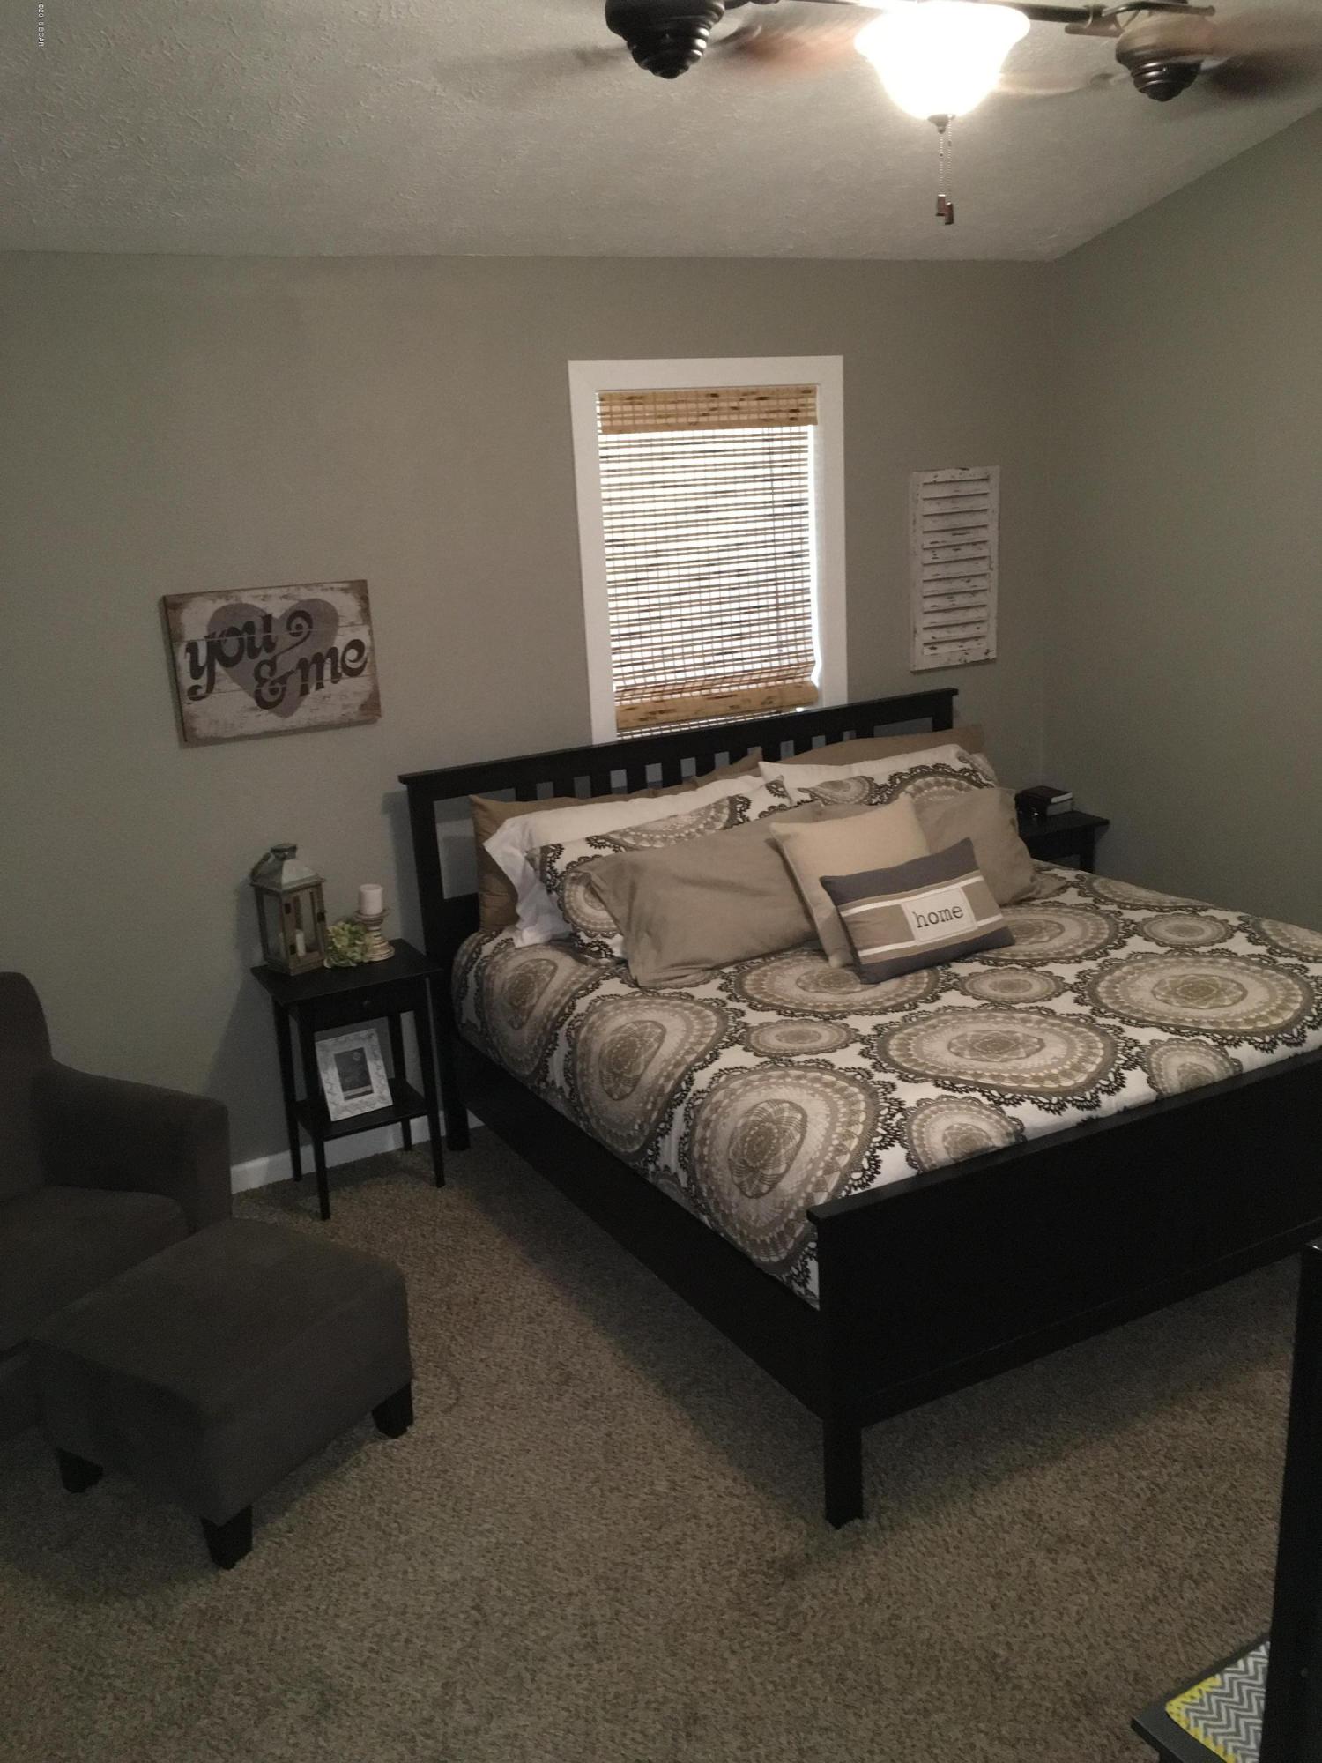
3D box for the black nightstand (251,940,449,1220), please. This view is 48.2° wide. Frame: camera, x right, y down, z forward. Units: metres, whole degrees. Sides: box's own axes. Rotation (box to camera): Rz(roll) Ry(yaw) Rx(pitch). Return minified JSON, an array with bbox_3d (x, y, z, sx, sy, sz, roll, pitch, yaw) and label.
[{"bbox_3d":[-0.892,0.580,4.354,0.458,0.692,0.352,-12,18,-28],"label":"black nightstand"}]

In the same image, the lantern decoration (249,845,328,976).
[{"bbox_3d":[-1.060,0.073,4.262,0.150,0.360,0.150,12,22,43],"label":"lantern decoration"}]

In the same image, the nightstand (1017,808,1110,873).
[{"bbox_3d":[1.389,0.109,5.580,0.458,0.692,0.352,-12,18,-28],"label":"nightstand"}]

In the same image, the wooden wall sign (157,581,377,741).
[{"bbox_3d":[-1.082,-0.624,4.146,0.561,0.397,0.030,-12,18,-28],"label":"wooden wall sign"}]

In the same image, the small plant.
[{"bbox_3d":[-0.920,0.175,4.321,0.122,0.115,0.120,-12,18,-28],"label":"small plant"}]

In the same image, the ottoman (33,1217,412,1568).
[{"bbox_3d":[-0.914,1.070,3.167,0.510,0.404,0.542,8,19,33],"label":"ottoman"}]

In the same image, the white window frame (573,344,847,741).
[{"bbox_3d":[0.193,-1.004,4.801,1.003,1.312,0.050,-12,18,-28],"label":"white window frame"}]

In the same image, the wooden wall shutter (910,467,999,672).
[{"bbox_3d":[1.045,-1.115,5.275,0.393,0.683,0.030,-12,18,-28],"label":"wooden wall shutter"}]

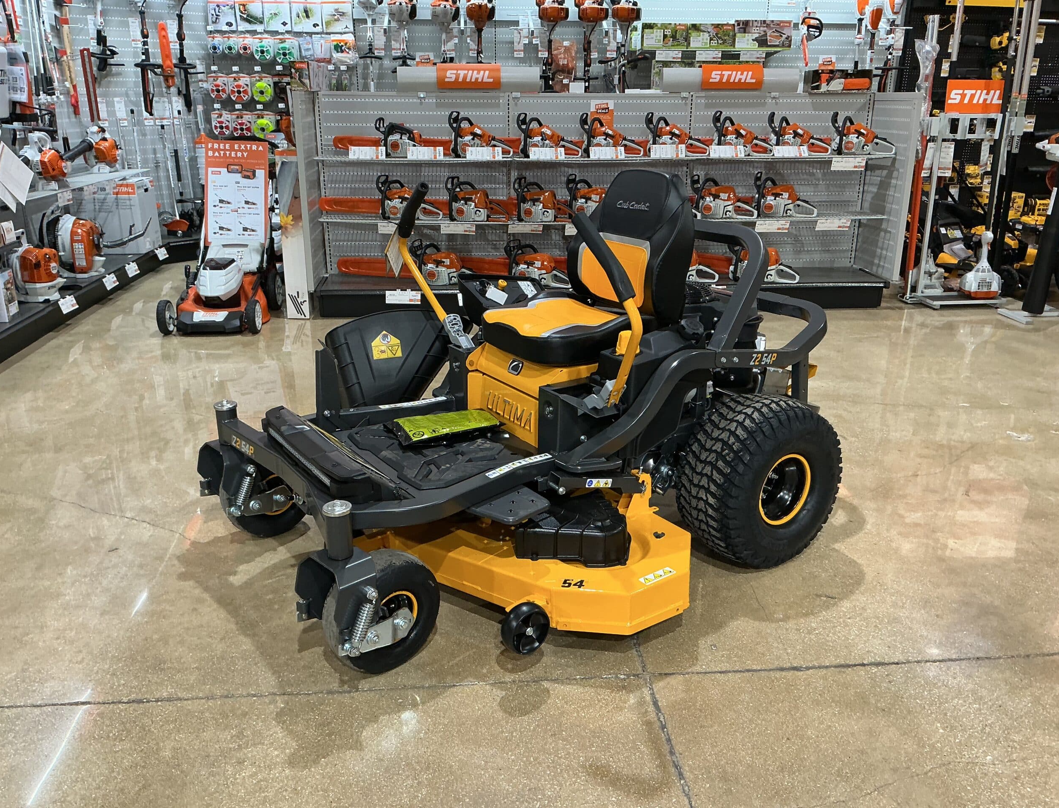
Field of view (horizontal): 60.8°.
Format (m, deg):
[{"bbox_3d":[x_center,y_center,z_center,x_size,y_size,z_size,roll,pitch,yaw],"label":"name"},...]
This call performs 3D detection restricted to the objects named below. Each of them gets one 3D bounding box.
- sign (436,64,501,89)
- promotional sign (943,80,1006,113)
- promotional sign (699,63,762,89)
[{"bbox_3d":[-0.384,-2.089,5.751,0.415,0.155,0.035,-1,19,-5],"label":"sign"},{"bbox_3d":[2.935,-2.021,5.943,0.390,0.210,0.012,-1,19,-5],"label":"promotional sign"},{"bbox_3d":[1.320,-2.132,5.888,0.425,0.155,0.035,-1,19,-5],"label":"promotional sign"}]

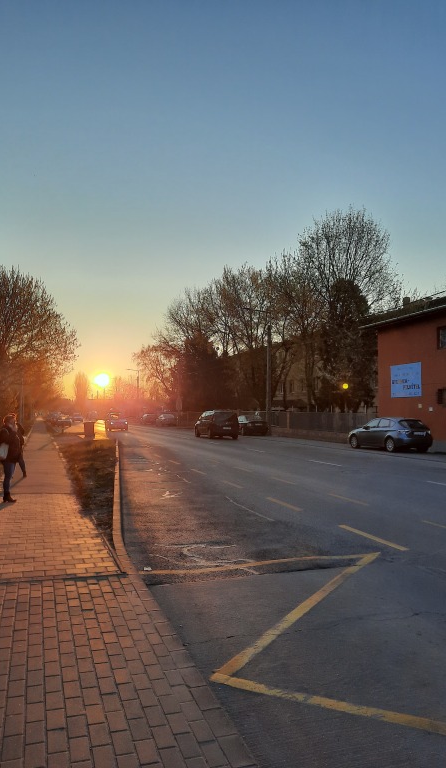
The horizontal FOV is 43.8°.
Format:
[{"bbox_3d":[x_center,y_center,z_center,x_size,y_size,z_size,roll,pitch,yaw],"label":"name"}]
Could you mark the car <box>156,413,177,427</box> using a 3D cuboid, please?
[{"bbox_3d":[-6.550,4.042,62.377,1.750,1.470,4.250,1,-3,-18],"label":"car"}]

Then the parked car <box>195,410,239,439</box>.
[{"bbox_3d":[-0.420,2.649,35.914,1.800,1.680,4.400,1,-3,-18],"label":"parked car"}]

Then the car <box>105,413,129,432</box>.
[{"bbox_3d":[-9.250,3.308,47.596,1.730,1.500,4.150,1,-3,-18],"label":"car"}]

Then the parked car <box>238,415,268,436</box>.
[{"bbox_3d":[1.500,2.964,39.803,1.760,1.430,4.450,1,-3,-18],"label":"parked car"}]

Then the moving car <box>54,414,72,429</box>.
[{"bbox_3d":[-16.859,3.862,59.082,1.720,1.430,4.200,1,-3,-18],"label":"moving car"}]

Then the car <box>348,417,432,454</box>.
[{"bbox_3d":[7.280,2.200,24.572,1.750,1.475,4.400,1,-3,-20],"label":"car"}]

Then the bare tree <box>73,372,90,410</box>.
[{"bbox_3d":[-31.887,2.531,125.025,3.200,10.500,3.200,0,-3,0],"label":"bare tree"}]

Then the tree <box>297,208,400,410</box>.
[{"bbox_3d":[9.502,-4.900,42.288,7.900,17.300,7.800,1,-3,-18],"label":"tree"}]

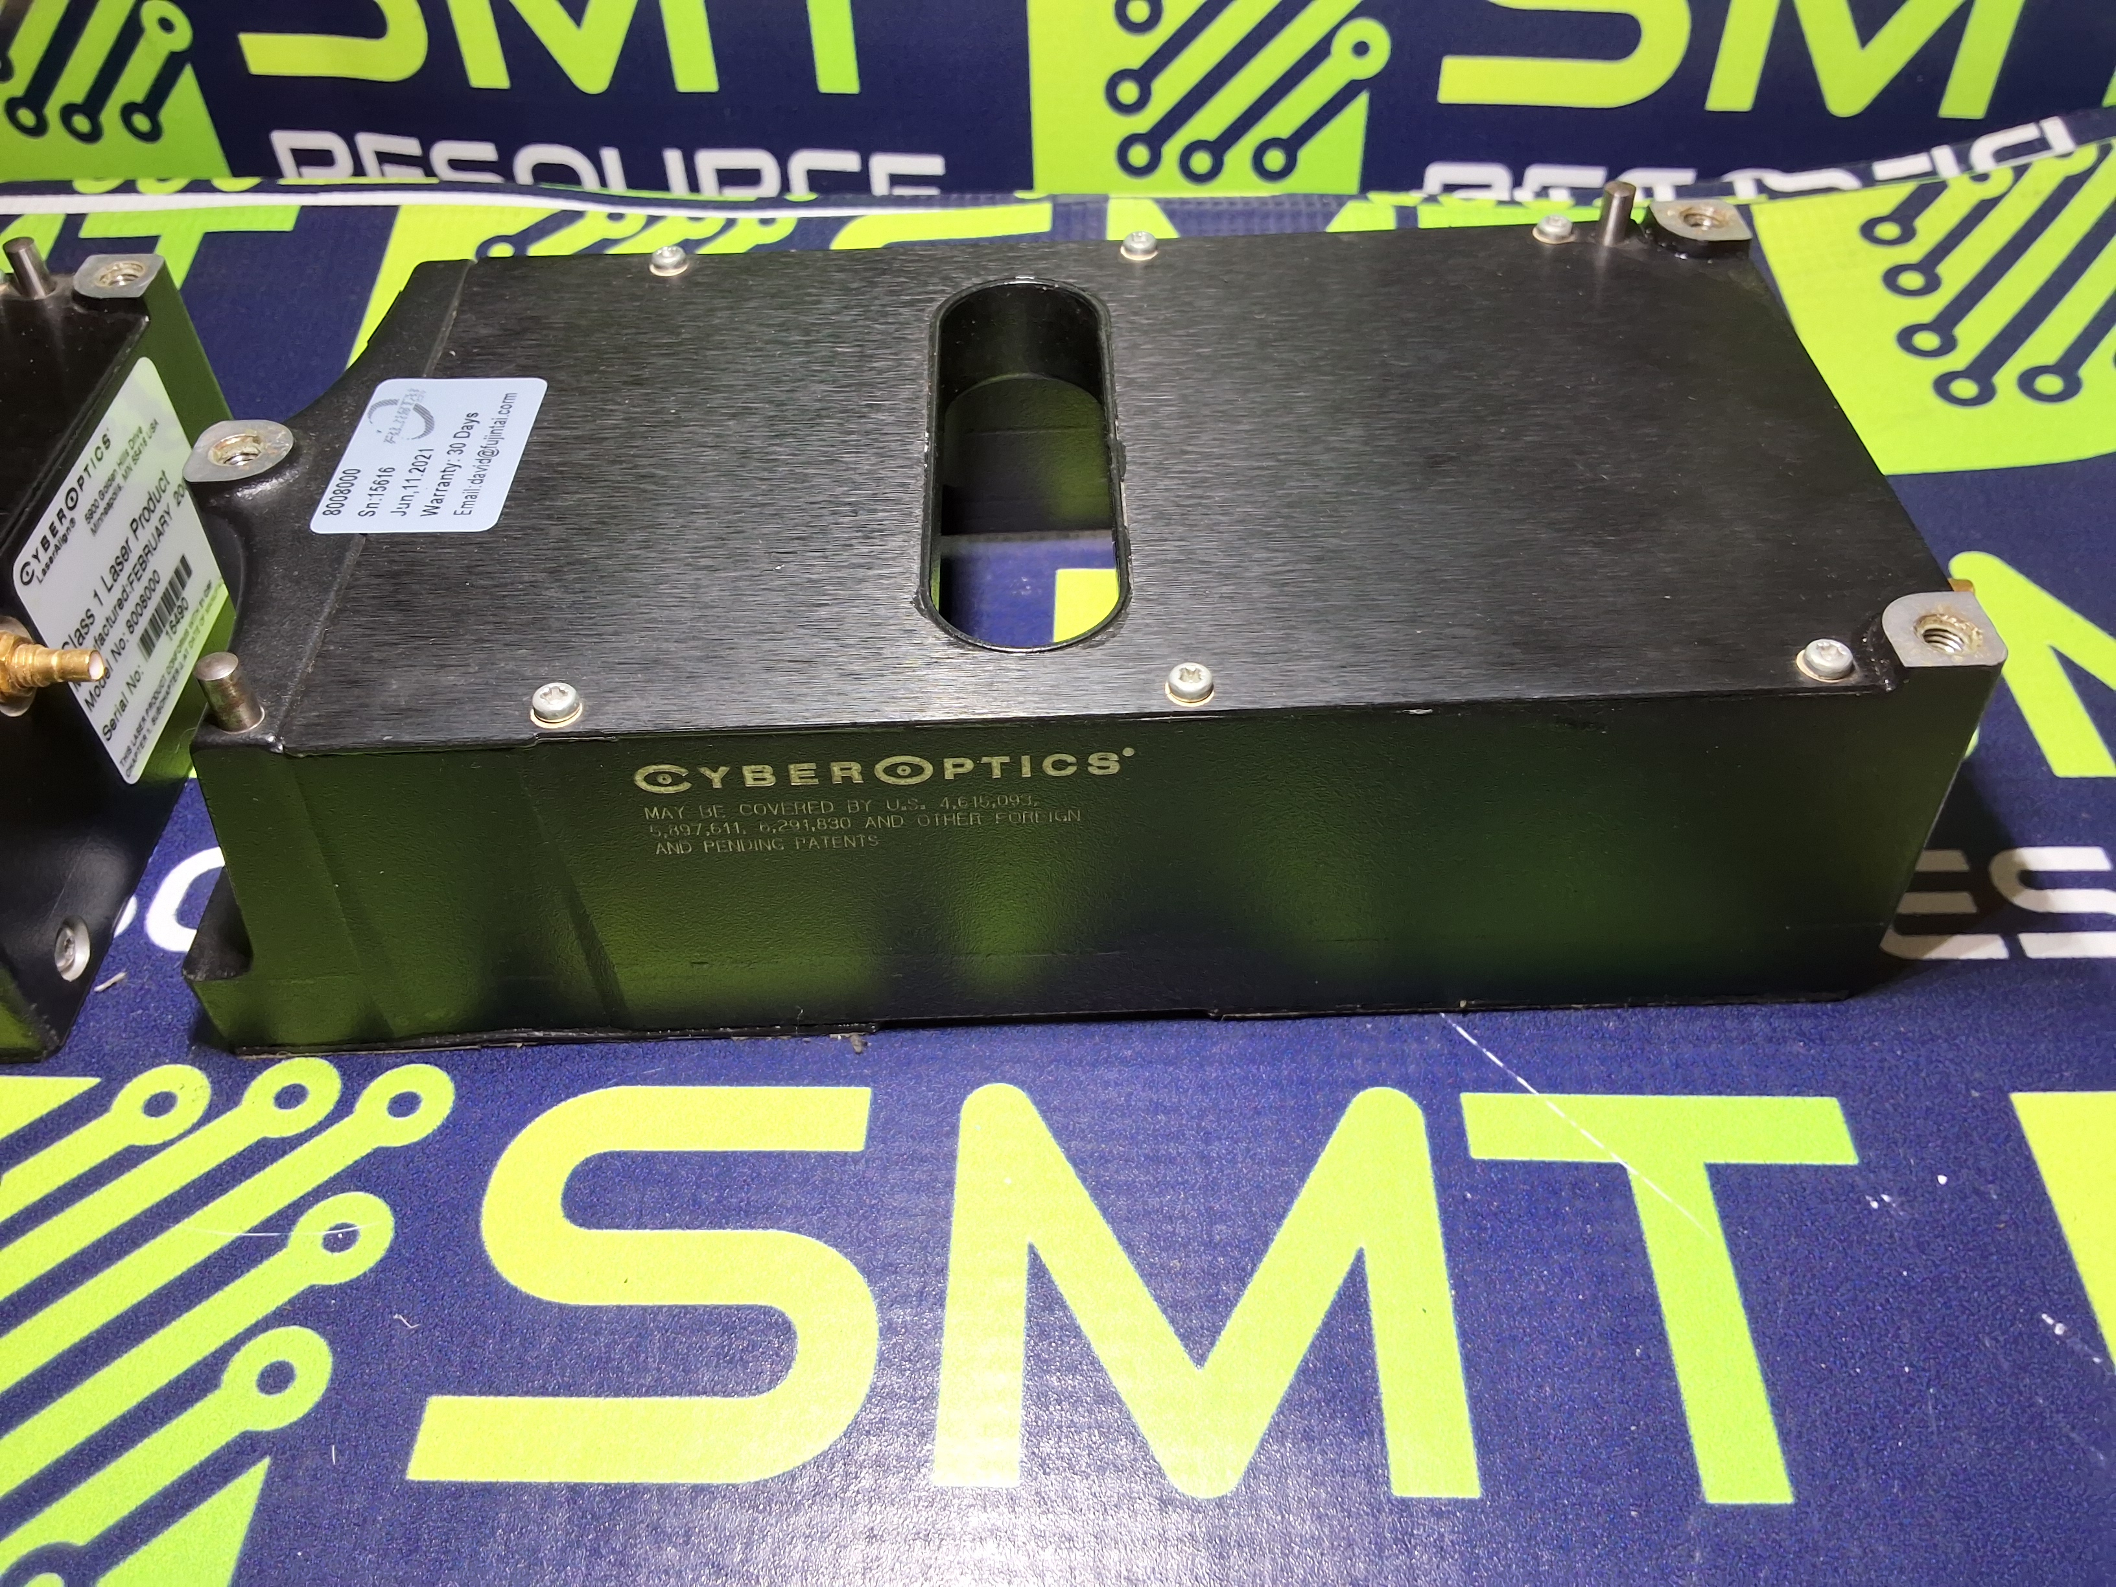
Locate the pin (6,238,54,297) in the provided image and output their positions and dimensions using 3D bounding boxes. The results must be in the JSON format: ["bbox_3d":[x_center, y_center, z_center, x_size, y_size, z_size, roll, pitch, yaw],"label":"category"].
[{"bbox_3d":[-0.136,-0.069,0.226,0.004,0.007,0.004,-2,46,0],"label":"pin"}]

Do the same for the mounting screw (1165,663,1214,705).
[{"bbox_3d":[0.013,-0.011,0.168,0.005,0.002,0.005,-2,46,0],"label":"mounting screw"}]

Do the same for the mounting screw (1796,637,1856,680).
[{"bbox_3d":[0.076,-0.013,0.168,0.005,0.002,0.005,-2,46,0],"label":"mounting screw"}]

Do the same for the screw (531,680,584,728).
[{"bbox_3d":[-0.050,-0.009,0.168,0.005,0.002,0.005,-2,46,0],"label":"screw"}]

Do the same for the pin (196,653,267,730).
[{"bbox_3d":[-0.081,-0.010,0.167,0.004,0.007,0.004,-2,46,0],"label":"pin"}]

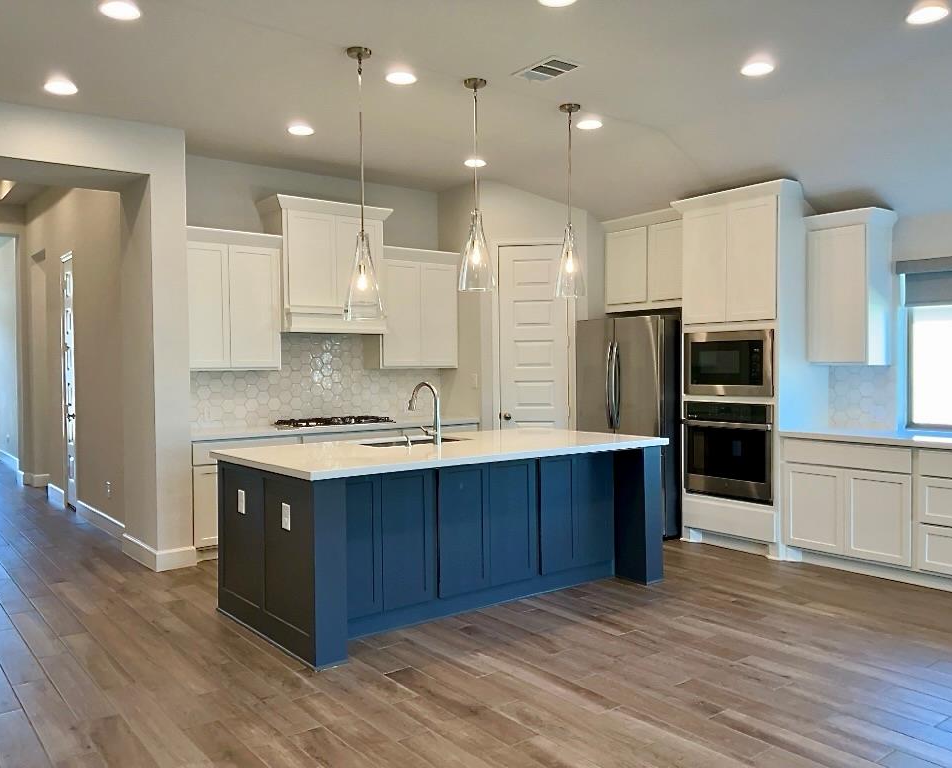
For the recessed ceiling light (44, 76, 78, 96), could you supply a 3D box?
[{"bbox_3d":[-2.463,-1.759,4.747,0.193,0.030,0.193,-1,1,-39],"label":"recessed ceiling light"}]

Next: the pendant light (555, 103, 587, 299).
[{"bbox_3d":[0.622,-1.180,5.188,0.208,1.226,0.208,0,1,0],"label":"pendant light"}]

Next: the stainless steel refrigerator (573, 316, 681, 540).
[{"bbox_3d":[1.463,0.347,6.832,0.850,1.780,0.895,-1,1,-38],"label":"stainless steel refrigerator"}]

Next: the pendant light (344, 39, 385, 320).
[{"bbox_3d":[-0.601,-1.058,4.205,0.216,1.416,0.216,-1,1,0],"label":"pendant light"}]

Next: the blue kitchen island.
[{"bbox_3d":[-0.119,0.827,4.937,2.601,0.897,1.276,-1,1,-39],"label":"blue kitchen island"}]

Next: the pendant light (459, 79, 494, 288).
[{"bbox_3d":[0.001,-1.165,4.679,0.212,1.235,0.212,-1,1,0],"label":"pendant light"}]

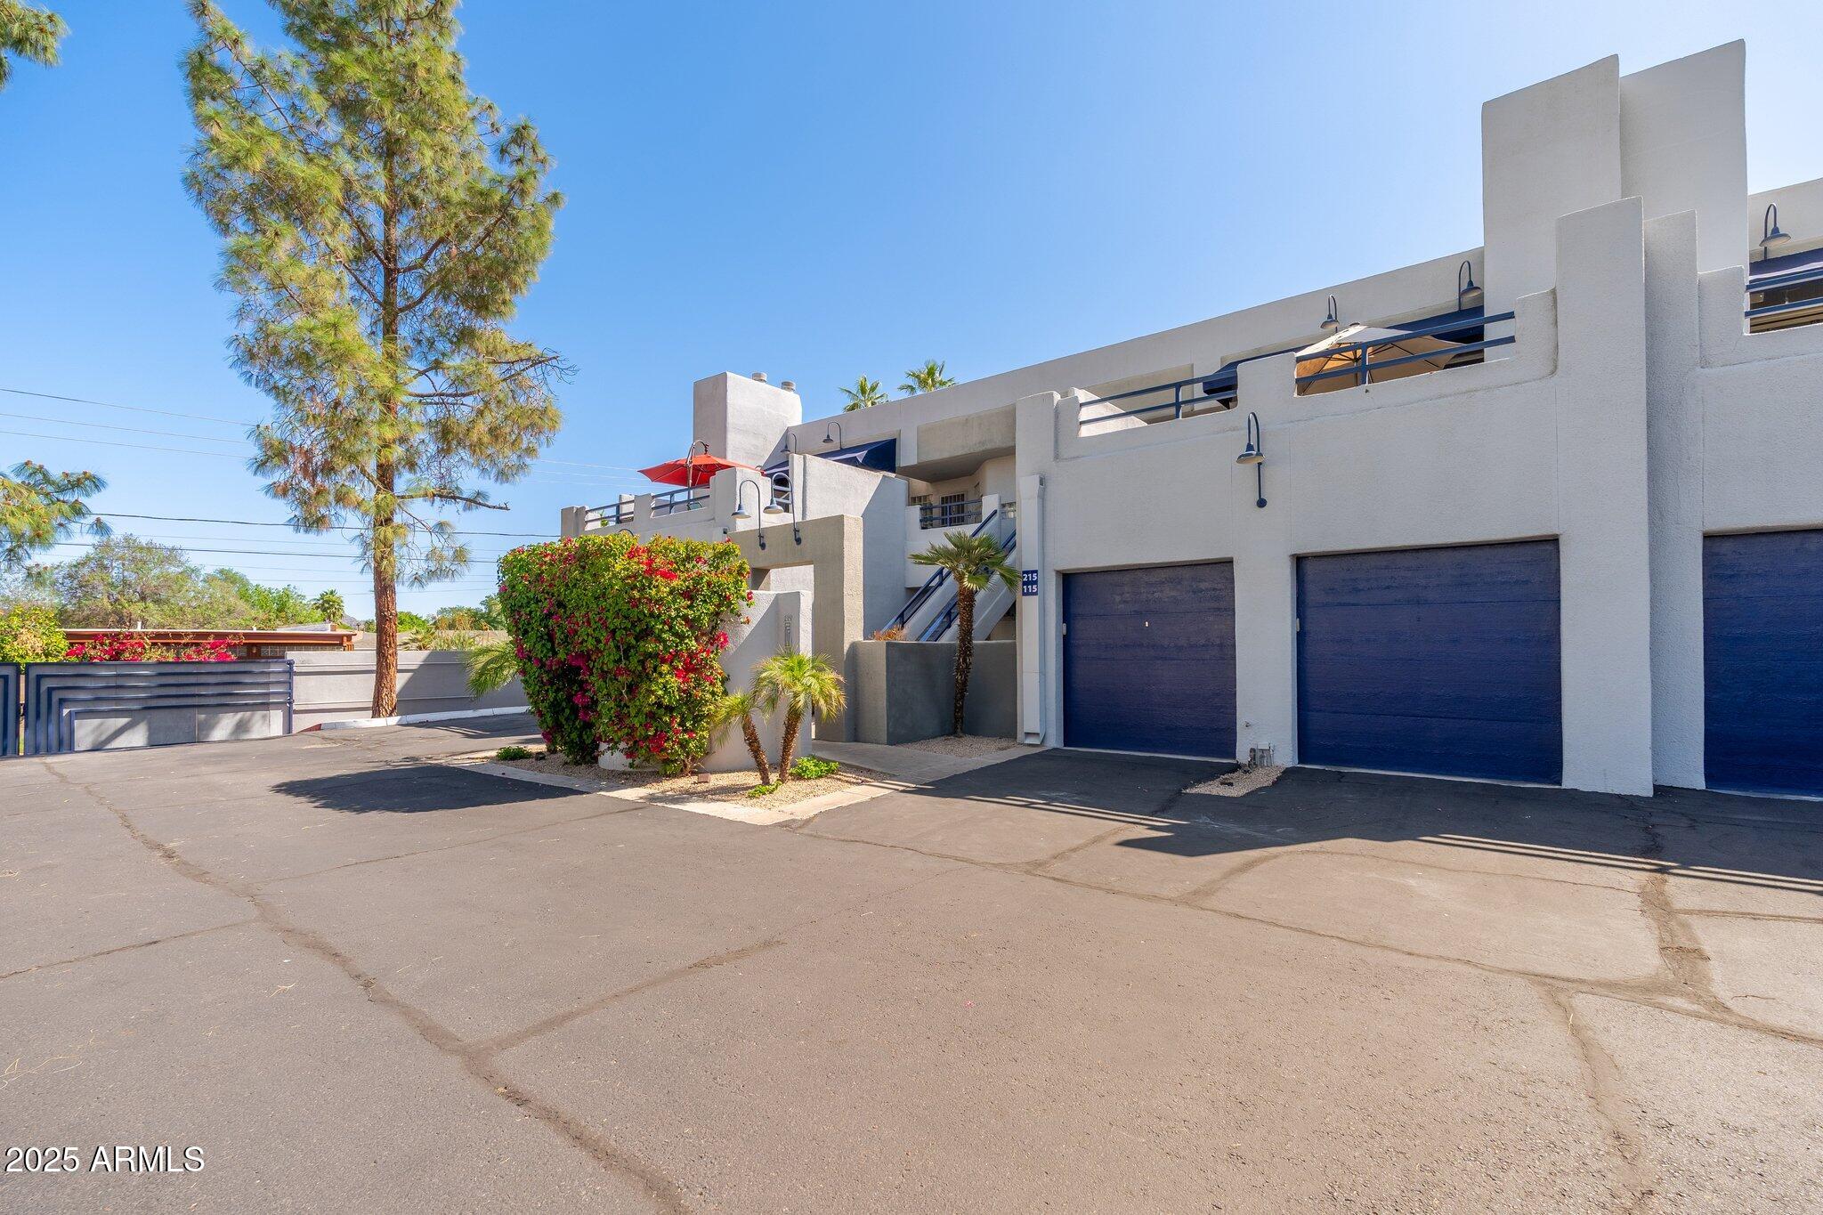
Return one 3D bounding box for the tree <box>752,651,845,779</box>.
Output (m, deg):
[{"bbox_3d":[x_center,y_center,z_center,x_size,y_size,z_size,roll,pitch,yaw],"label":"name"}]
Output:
[{"bbox_3d":[-1.180,1.130,8.450,0.980,1.380,0.980,0,-2,0],"label":"tree"}]

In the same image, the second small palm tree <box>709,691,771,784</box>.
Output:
[{"bbox_3d":[-1.740,1.335,8.300,0.680,0.980,0.660,0,-2,0],"label":"second small palm tree"}]

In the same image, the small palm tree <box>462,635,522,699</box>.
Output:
[{"bbox_3d":[-5.240,1.090,10.900,1.450,1.620,1.450,0,-2,0],"label":"small palm tree"}]

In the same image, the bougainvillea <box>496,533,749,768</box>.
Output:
[{"bbox_3d":[-3.500,0.510,9.900,3.250,2.750,1.750,-2,-3,40],"label":"bougainvillea"}]

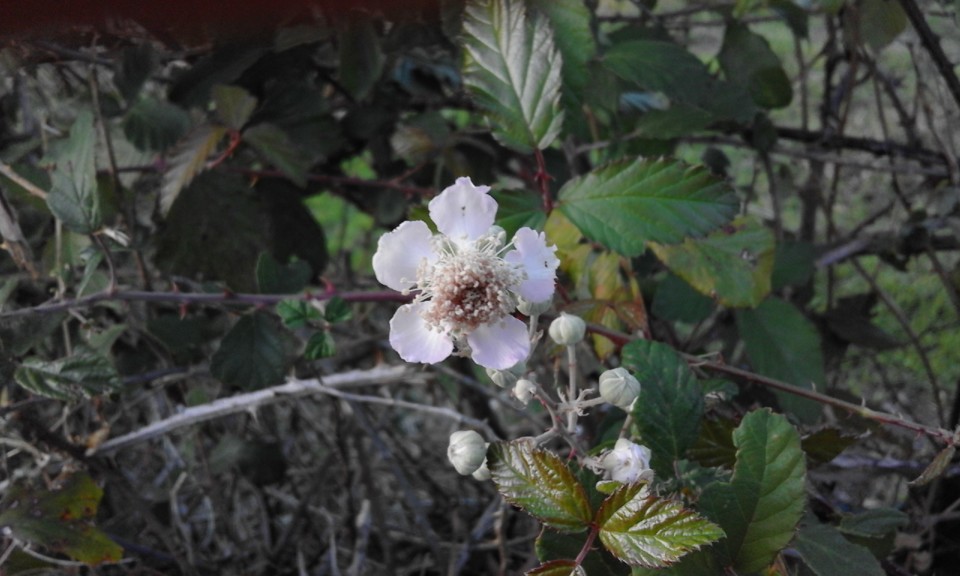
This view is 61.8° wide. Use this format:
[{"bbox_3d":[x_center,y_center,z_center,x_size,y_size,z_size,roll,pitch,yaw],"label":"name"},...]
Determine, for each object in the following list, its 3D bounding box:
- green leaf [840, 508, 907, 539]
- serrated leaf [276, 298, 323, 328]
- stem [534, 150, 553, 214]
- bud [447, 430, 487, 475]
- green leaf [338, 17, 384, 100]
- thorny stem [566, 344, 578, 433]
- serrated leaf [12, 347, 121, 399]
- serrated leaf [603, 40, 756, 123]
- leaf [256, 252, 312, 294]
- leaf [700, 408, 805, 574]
[{"bbox_3d":[0.135,0.081,0.275,0.024,0.006,0.013,0,49,0],"label":"green leaf"},{"bbox_3d":[-0.052,0.007,0.230,0.013,0.009,0.005,0,18,0],"label":"serrated leaf"},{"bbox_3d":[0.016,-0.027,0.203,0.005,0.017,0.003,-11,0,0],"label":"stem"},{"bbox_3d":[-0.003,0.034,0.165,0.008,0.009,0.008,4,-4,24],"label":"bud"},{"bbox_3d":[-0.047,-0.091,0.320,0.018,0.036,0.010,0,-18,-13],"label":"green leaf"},{"bbox_3d":[0.019,0.021,0.166,0.002,0.018,0.002,0,0,0],"label":"thorny stem"},{"bbox_3d":[-0.139,0.029,0.270,0.036,0.009,0.017,10,65,-1],"label":"serrated leaf"},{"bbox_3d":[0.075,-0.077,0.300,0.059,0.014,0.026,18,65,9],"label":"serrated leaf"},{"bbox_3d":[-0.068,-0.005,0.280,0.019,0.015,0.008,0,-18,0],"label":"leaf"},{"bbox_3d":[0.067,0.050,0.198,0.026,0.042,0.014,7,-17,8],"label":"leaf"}]

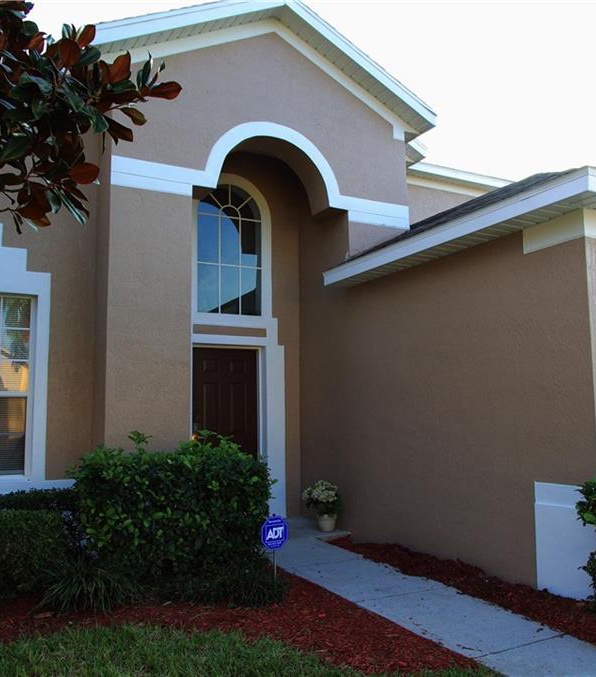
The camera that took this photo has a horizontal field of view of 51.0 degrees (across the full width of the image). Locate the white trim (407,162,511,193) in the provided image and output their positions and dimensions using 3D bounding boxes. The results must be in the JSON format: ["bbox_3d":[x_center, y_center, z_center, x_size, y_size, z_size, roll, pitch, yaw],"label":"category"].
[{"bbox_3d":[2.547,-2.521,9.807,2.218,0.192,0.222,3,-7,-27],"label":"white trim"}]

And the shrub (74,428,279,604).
[{"bbox_3d":[-1.091,1.413,5.304,1.562,1.179,0.978,3,-7,-27],"label":"shrub"}]

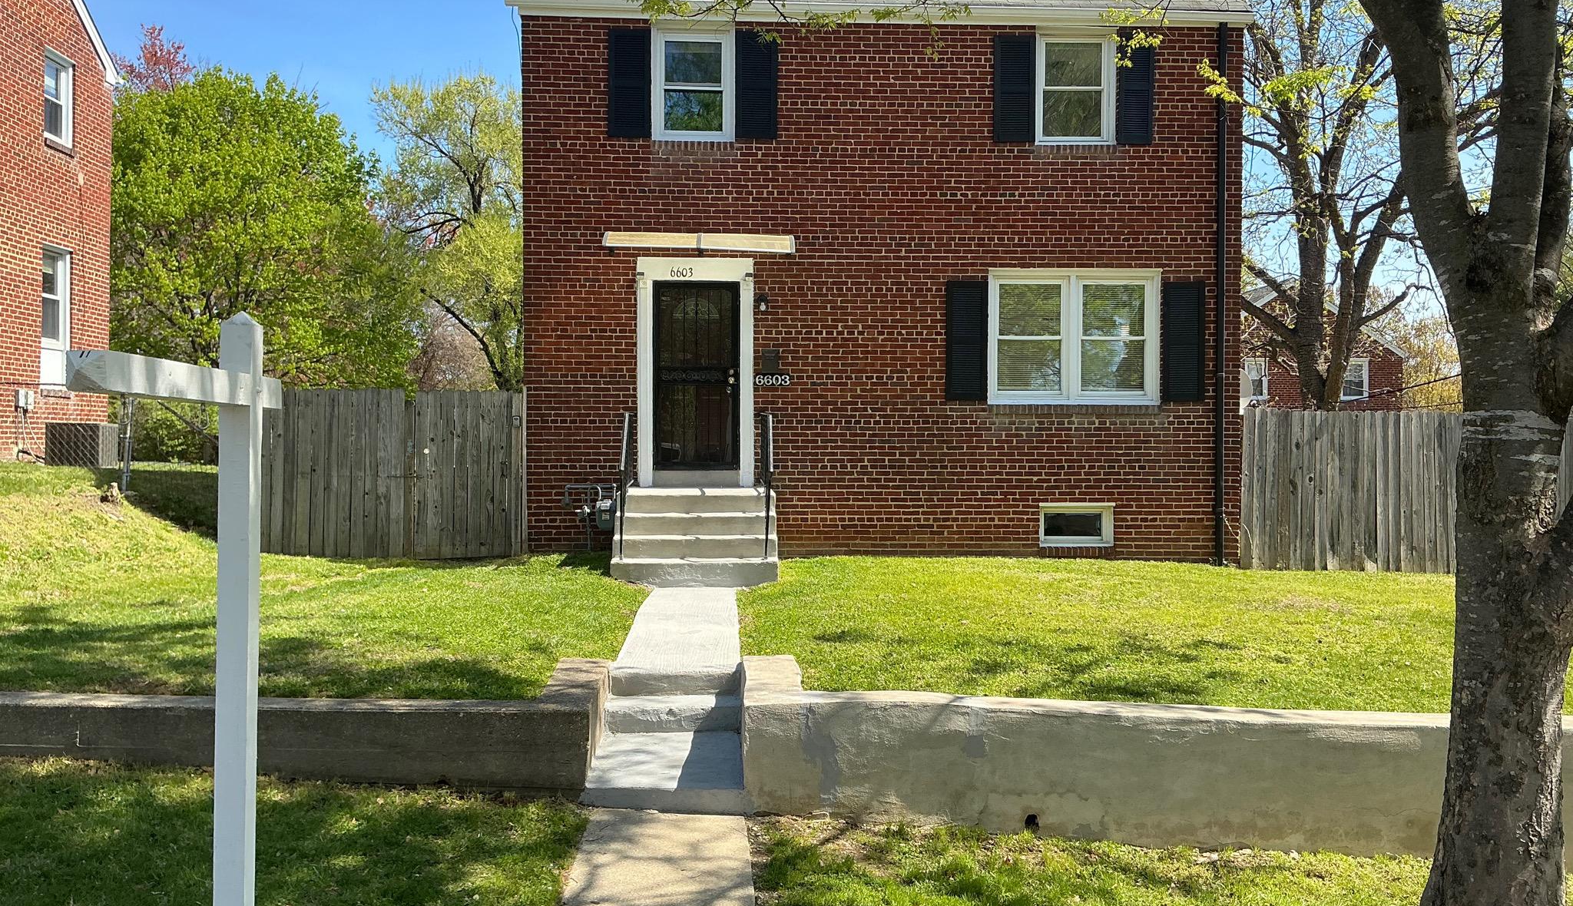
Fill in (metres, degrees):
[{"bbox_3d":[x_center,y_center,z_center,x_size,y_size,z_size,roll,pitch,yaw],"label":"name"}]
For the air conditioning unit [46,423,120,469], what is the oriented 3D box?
[{"bbox_3d":[-9.588,-0.103,17.375,0.700,0.600,0.600,0,1,-3],"label":"air conditioning unit"}]

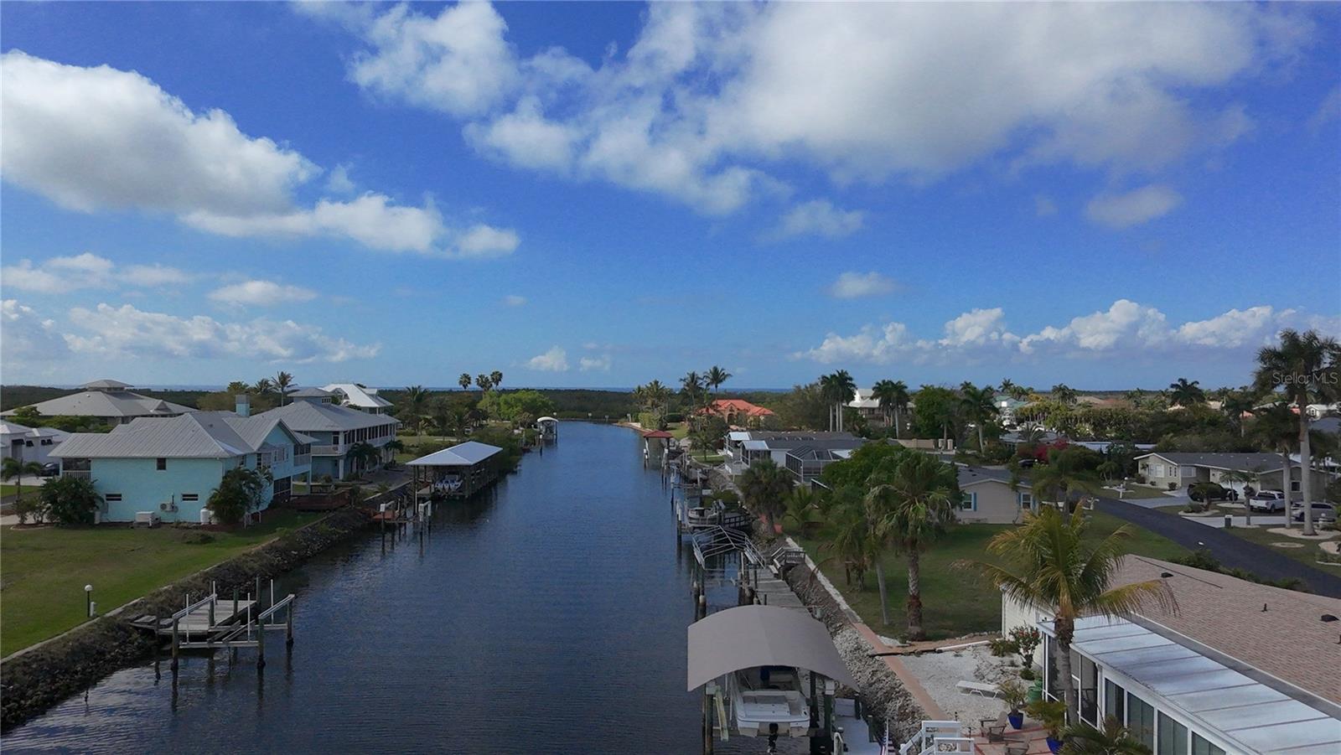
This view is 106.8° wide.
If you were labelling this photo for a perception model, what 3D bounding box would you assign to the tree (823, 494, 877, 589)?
[{"bbox_3d":[9.488,8.759,26.343,2.900,4.970,2.900,0,-1,-2],"label":"tree"}]

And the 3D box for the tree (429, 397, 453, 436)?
[{"bbox_3d":[-51.605,8.878,112.000,5.300,9.200,5.300,0,-1,0],"label":"tree"}]

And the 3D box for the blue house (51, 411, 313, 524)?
[{"bbox_3d":[-44.300,7.726,47.500,14.700,9.000,13.600,0,-1,-3],"label":"blue house"}]

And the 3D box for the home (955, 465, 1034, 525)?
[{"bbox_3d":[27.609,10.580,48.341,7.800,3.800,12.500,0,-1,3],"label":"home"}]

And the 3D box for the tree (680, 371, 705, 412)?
[{"bbox_3d":[5.880,6.131,130.000,6.400,16.000,6.400,0,-1,0],"label":"tree"}]

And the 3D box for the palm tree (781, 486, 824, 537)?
[{"bbox_3d":[10.206,10.374,38.500,3.300,3.900,3.300,0,-1,0],"label":"palm tree"}]

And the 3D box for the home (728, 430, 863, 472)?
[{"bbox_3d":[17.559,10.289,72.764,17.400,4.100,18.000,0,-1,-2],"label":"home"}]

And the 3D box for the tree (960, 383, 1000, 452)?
[{"bbox_3d":[52.333,6.726,84.362,6.000,12.030,6.000,0,-1,-2],"label":"tree"}]

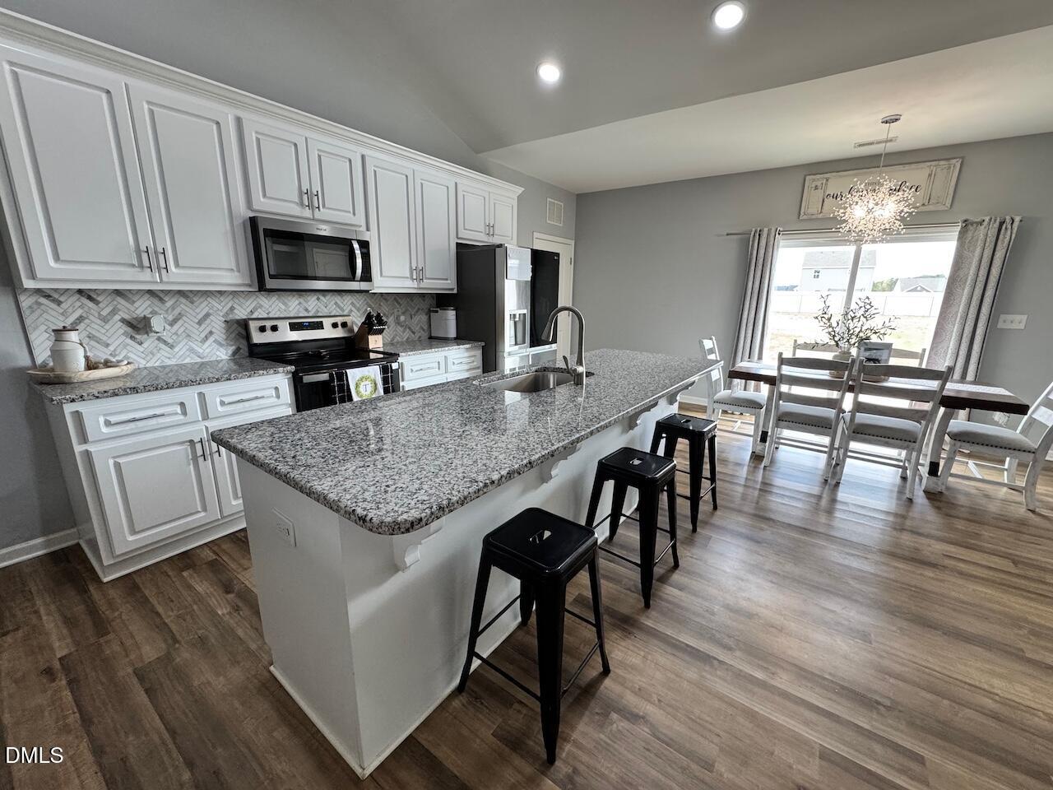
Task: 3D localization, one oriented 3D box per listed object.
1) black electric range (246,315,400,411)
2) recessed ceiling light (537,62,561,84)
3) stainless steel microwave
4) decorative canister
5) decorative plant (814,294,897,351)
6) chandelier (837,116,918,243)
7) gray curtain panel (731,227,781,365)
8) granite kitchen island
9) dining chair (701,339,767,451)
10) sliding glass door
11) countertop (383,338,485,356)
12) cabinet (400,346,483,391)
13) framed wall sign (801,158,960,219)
[{"bbox_3d":[-1.379,0.055,3.046,0.710,1.180,0.762,11,17,34],"label":"black electric range"},{"bbox_3d":[0.167,-2.329,3.084,0.188,0.030,0.188,12,-2,0],"label":"recessed ceiling light"},{"bbox_3d":[-1.490,-0.929,2.928,0.388,0.410,0.752,11,17,35],"label":"stainless steel microwave"},{"bbox_3d":[-2.252,-0.214,2.091,0.125,0.245,0.125,11,17,34],"label":"decorative canister"},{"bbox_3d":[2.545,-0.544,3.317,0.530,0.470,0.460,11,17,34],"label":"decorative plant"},{"bbox_3d":[2.760,-1.659,3.321,0.530,0.912,0.530,11,17,34],"label":"chandelier"},{"bbox_3d":[2.597,-0.785,4.863,0.370,2.110,0.110,11,17,34],"label":"gray curtain panel"},{"bbox_3d":[0.188,0.376,2.406,0.946,0.910,2.932,11,17,35],"label":"granite kitchen island"},{"bbox_3d":[2.007,-0.025,4.101,0.590,0.970,0.480,11,17,34],"label":"dining chair"},{"bbox_3d":[3.240,-0.607,4.367,1.603,1.992,0.100,11,17,35],"label":"sliding glass door"},{"bbox_3d":[-0.896,-0.423,3.705,0.622,0.035,0.946,11,17,35],"label":"countertop"},{"bbox_3d":[-0.926,0.037,3.781,0.630,0.885,0.915,11,17,34],"label":"cabinet"},{"bbox_3d":[3.253,-1.909,4.008,1.130,0.404,0.030,11,17,35],"label":"framed wall sign"}]

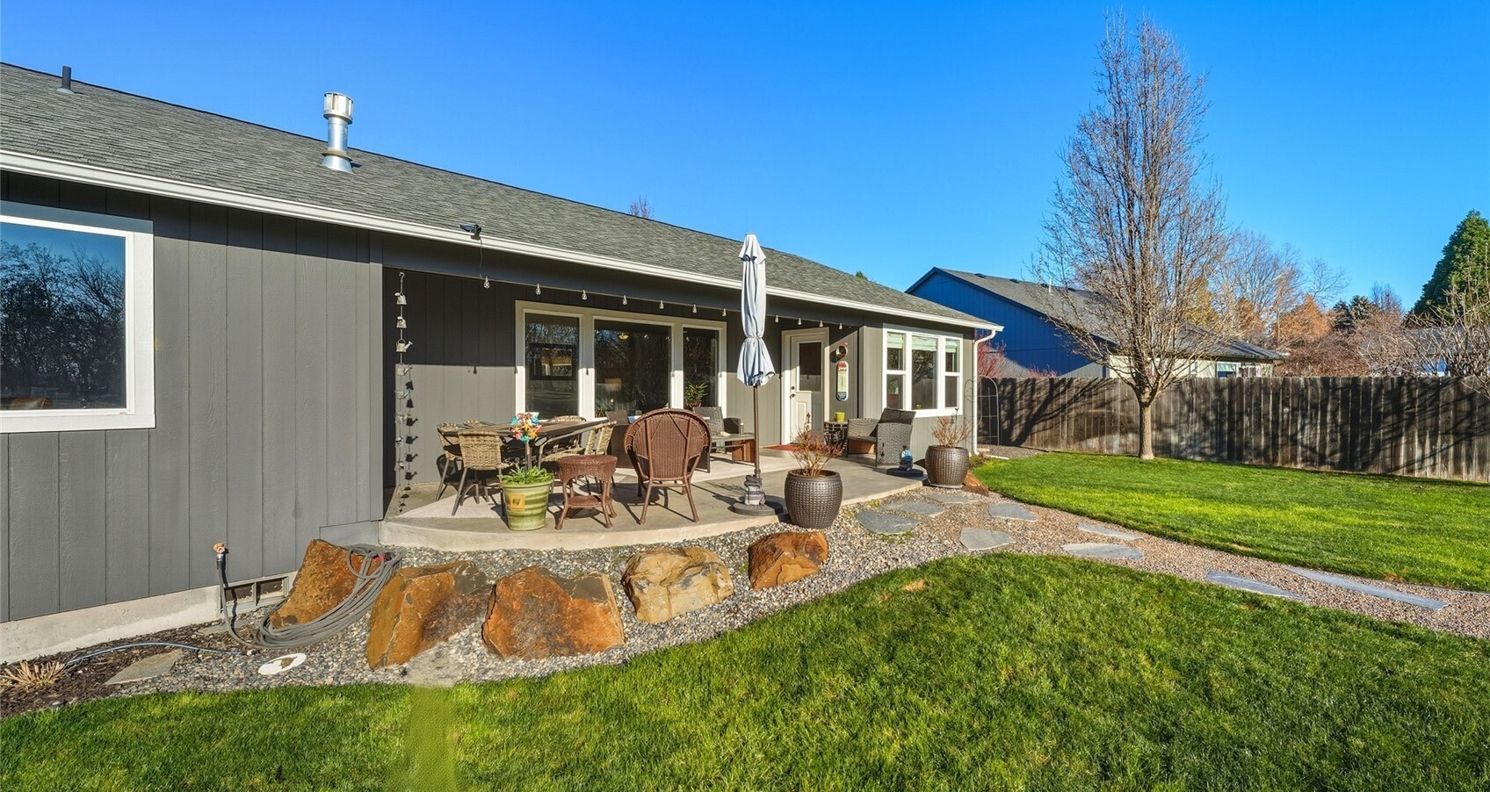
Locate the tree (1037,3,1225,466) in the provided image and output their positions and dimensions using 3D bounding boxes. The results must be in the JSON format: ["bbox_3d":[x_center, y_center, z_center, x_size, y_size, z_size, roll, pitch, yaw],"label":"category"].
[{"bbox_3d":[8.950,-3.690,14.350,4.000,10.200,4.000,1,1,32],"label":"tree"}]

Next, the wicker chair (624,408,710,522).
[{"bbox_3d":[-0.700,0.577,5.500,0.750,0.940,0.880,0,1,-9],"label":"wicker chair"}]

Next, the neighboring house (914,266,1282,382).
[{"bbox_3d":[11.450,-1.550,24.500,11.800,5.750,12.100,-1,1,-33],"label":"neighboring house"}]

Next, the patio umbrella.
[{"bbox_3d":[0.080,-0.220,5.670,0.420,2.530,0.420,0,1,0],"label":"patio umbrella"}]

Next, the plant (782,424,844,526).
[{"bbox_3d":[0.612,0.700,5.530,0.520,0.880,0.520,0,1,6],"label":"plant"}]

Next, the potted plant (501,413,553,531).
[{"bbox_3d":[-1.754,0.598,5.000,0.430,0.910,0.430,0,1,-19],"label":"potted plant"}]

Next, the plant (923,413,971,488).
[{"bbox_3d":[2.450,0.663,7.500,0.520,0.880,0.520,0,1,18],"label":"plant"}]

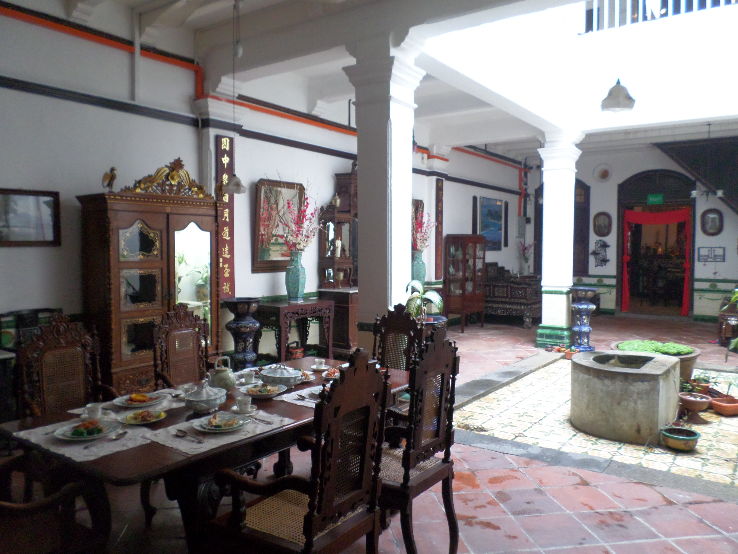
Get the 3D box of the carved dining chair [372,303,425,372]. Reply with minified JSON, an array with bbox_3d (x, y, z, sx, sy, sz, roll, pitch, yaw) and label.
[{"bbox_3d":[0.055,0.748,3.406,0.520,1.130,0.560,3,4,37],"label":"carved dining chair"}]

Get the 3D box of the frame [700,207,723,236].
[{"bbox_3d":[6.726,-1.062,10.435,0.368,0.536,0.050,4,5,37],"label":"frame"}]

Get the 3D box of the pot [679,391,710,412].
[{"bbox_3d":[3.036,1.169,4.965,0.305,0.145,0.305,3,4,37],"label":"pot"}]

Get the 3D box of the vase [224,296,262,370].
[{"bbox_3d":[-1.342,0.704,5.603,0.400,0.930,0.400,1,4,0],"label":"vase"}]

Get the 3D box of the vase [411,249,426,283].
[{"bbox_3d":[0.785,-0.147,8.400,0.250,0.580,0.250,1,4,0],"label":"vase"}]

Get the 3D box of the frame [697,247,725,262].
[{"bbox_3d":[7.048,-0.458,10.995,0.470,0.310,0.030,2,4,33],"label":"frame"}]

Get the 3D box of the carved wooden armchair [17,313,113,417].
[{"bbox_3d":[-1.520,0.774,2.769,0.560,1.130,0.520,3,4,37],"label":"carved wooden armchair"}]

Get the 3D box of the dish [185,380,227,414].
[{"bbox_3d":[-0.737,0.523,2.401,0.190,0.140,0.210,3,4,37],"label":"dish"}]

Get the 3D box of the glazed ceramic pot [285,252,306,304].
[{"bbox_3d":[-0.845,-0.021,6.178,0.250,0.590,0.250,4,5,37],"label":"glazed ceramic pot"}]

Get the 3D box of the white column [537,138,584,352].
[{"bbox_3d":[2.893,-0.490,8.089,0.510,3.070,0.510,4,5,37],"label":"white column"}]

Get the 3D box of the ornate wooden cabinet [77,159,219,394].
[{"bbox_3d":[-2.070,0.037,5.163,0.600,2.330,1.200,3,4,37],"label":"ornate wooden cabinet"}]

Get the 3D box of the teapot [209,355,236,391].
[{"bbox_3d":[-0.779,0.511,2.852,0.155,0.168,0.138,2,4,21],"label":"teapot"}]

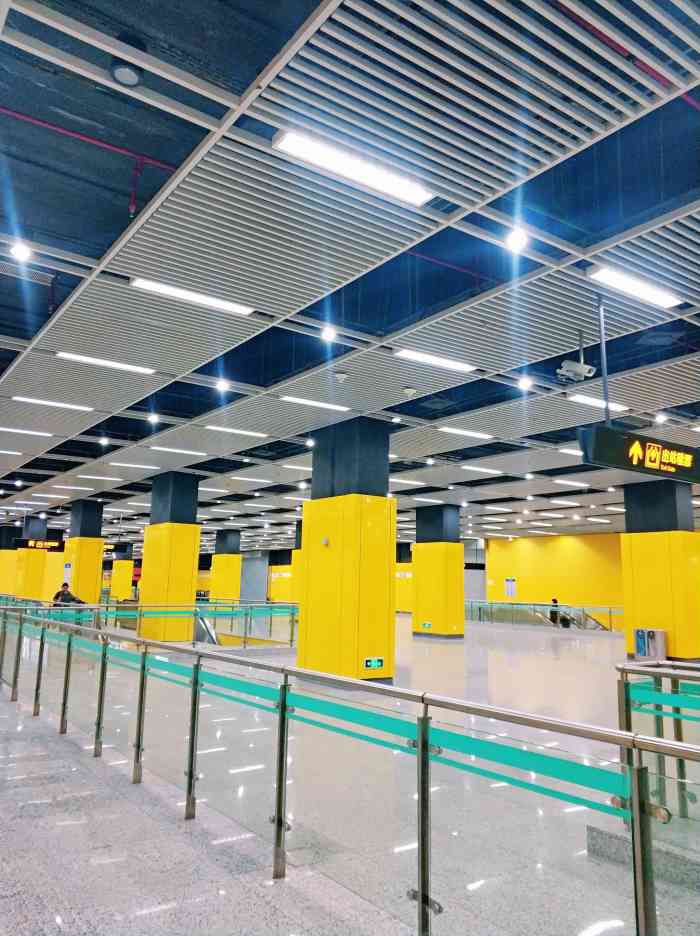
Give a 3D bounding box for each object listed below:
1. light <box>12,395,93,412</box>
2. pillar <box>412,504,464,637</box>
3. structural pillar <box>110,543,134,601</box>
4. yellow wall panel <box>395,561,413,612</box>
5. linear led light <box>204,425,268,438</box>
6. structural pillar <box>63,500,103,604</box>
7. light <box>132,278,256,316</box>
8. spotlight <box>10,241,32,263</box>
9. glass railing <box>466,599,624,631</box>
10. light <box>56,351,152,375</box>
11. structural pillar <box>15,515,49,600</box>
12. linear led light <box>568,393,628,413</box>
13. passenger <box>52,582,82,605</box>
[{"bbox_3d":[-4.761,-1.018,11.691,1.230,0.080,0.150,8,-11,-34],"label":"light"},{"bbox_3d":[3.015,3.516,24.798,0.871,4.338,1.611,8,-11,-34],"label":"pillar"},{"bbox_3d":[-15.938,7.437,51.416,0.871,4.338,1.611,8,-11,-34],"label":"structural pillar"},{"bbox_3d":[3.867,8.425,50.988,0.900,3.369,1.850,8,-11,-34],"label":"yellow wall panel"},{"bbox_3d":[-2.057,-0.678,13.226,1.210,0.070,0.160,8,-11,-34],"label":"linear led light"},{"bbox_3d":[-9.522,3.436,26.055,0.871,4.338,1.611,8,-11,-34],"label":"structural pillar"},{"bbox_3d":[-1.496,-1.671,7.064,1.210,0.070,0.160,8,-11,-34],"label":"light"},{"bbox_3d":[-2.839,-1.871,6.303,0.170,0.110,0.170,8,-11,-34],"label":"spotlight"},{"bbox_3d":[9.152,7.209,35.642,0.120,1.120,9.700,8,-11,-34],"label":"glass railing"},{"bbox_3d":[-3.148,-1.351,9.429,1.230,0.080,0.150,8,-11,-34],"label":"light"},{"bbox_3d":[-14.261,4.417,32.709,0.871,4.338,1.611,8,-11,-34],"label":"structural pillar"},{"bbox_3d":[3.640,-0.962,10.621,1.210,0.070,0.160,8,-11,-34],"label":"linear led light"},{"bbox_3d":[-6.491,3.377,16.600,0.600,1.540,0.420,1,-9,2],"label":"passenger"}]

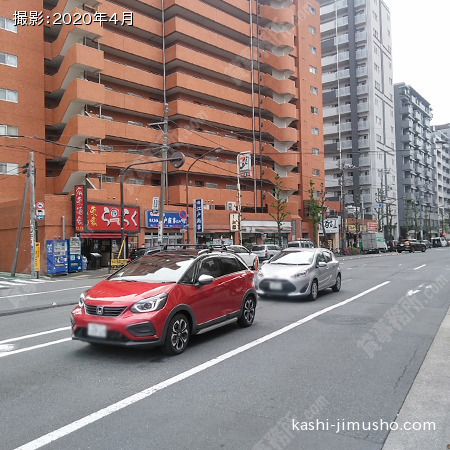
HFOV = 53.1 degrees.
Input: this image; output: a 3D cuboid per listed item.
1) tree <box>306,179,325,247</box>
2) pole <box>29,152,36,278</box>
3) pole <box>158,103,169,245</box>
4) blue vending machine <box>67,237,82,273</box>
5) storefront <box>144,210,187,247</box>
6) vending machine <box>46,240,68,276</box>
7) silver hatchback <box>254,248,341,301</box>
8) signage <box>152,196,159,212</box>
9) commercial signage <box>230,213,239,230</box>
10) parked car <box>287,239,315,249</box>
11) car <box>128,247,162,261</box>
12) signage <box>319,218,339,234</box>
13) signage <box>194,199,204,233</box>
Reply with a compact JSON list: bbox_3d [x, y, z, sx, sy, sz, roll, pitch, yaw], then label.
[{"bbox_3d":[9.538,-0.790,47.500,1.800,8.200,1.800,-2,-2,30],"label":"tree"},{"bbox_3d":[-9.490,-0.450,22.300,0.260,6.200,0.260,-2,-2,31],"label":"pole"},{"bbox_3d":[-3.660,-2.360,26.800,0.320,9.800,0.320,2,-2,31],"label":"pole"},{"bbox_3d":[-8.305,1.641,24.668,0.780,1.900,0.740,1,-3,-43],"label":"blue vending machine"},{"bbox_3d":[-4.540,0.946,34.100,1.000,4.100,5.200,-2,-2,30],"label":"storefront"},{"bbox_3d":[-8.920,1.772,23.950,0.630,1.830,0.990,-2,-2,31],"label":"vending machine"},{"bbox_3d":[2.415,1.513,14.269,1.700,1.460,4.050,-3,-3,29],"label":"silver hatchback"},{"bbox_3d":[-4.529,-1.309,29.500,0.460,1.060,0.140,-3,-3,28],"label":"signage"},{"bbox_3d":[0.909,-0.232,41.800,0.850,1.680,0.250,-2,-2,30],"label":"commercial signage"},{"bbox_3d":[7.841,2.425,46.500,1.680,2.000,4.400,-3,-2,33],"label":"parked car"},{"bbox_3d":[-4.450,2.293,30.320,1.730,1.500,4.450,-3,-3,30],"label":"car"},{"bbox_3d":[12.056,0.175,52.500,2.500,1.850,0.300,-3,-2,31],"label":"signage"},{"bbox_3d":[-1.860,-0.663,32.500,0.750,2.380,0.220,-4,-3,44],"label":"signage"}]

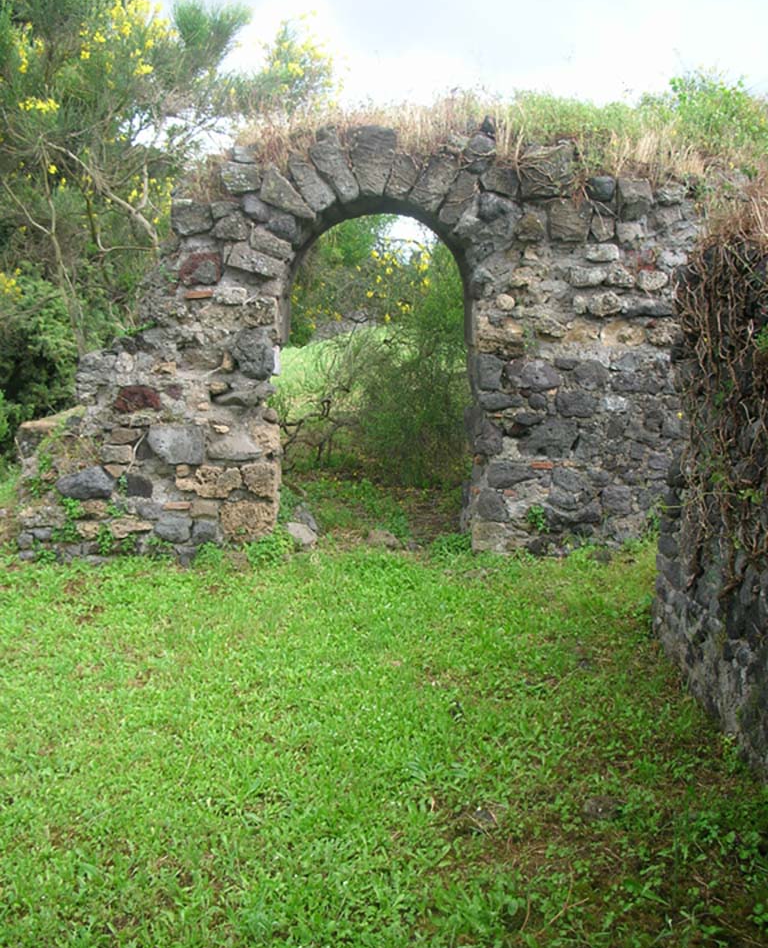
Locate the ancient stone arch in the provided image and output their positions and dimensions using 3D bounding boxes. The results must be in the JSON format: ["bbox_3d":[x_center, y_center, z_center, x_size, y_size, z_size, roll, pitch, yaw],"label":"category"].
[{"bbox_3d":[-0.250,-0.996,8.110,5.100,3.200,0.850,0,6,0],"label":"ancient stone arch"}]

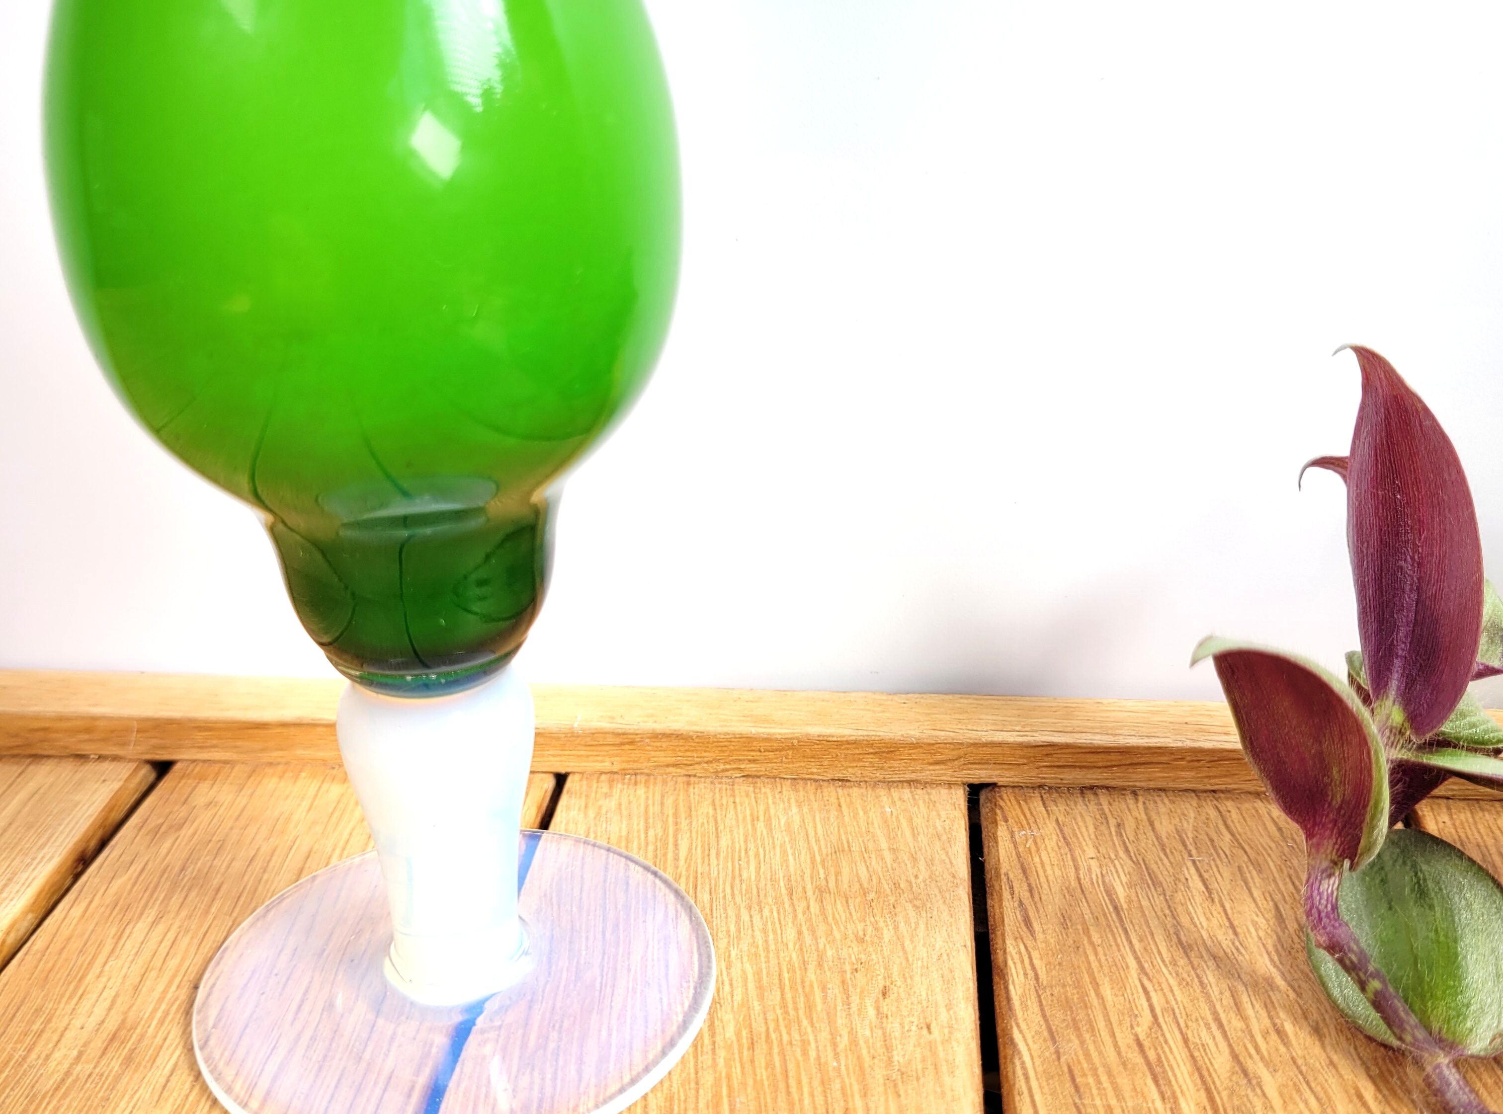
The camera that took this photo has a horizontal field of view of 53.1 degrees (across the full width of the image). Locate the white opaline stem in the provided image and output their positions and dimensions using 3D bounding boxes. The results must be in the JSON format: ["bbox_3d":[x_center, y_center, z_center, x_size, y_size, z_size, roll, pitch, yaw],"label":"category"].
[{"bbox_3d":[-0.052,0.045,0.254,0.032,0.059,0.032,1,23,5],"label":"white opaline stem"}]

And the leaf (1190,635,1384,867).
[{"bbox_3d":[0.090,0.032,0.248,0.022,0.041,0.017,-27,17,16],"label":"leaf"}]

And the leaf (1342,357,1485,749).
[{"bbox_3d":[0.113,-0.002,0.257,0.022,0.067,0.015,-4,21,24],"label":"leaf"}]

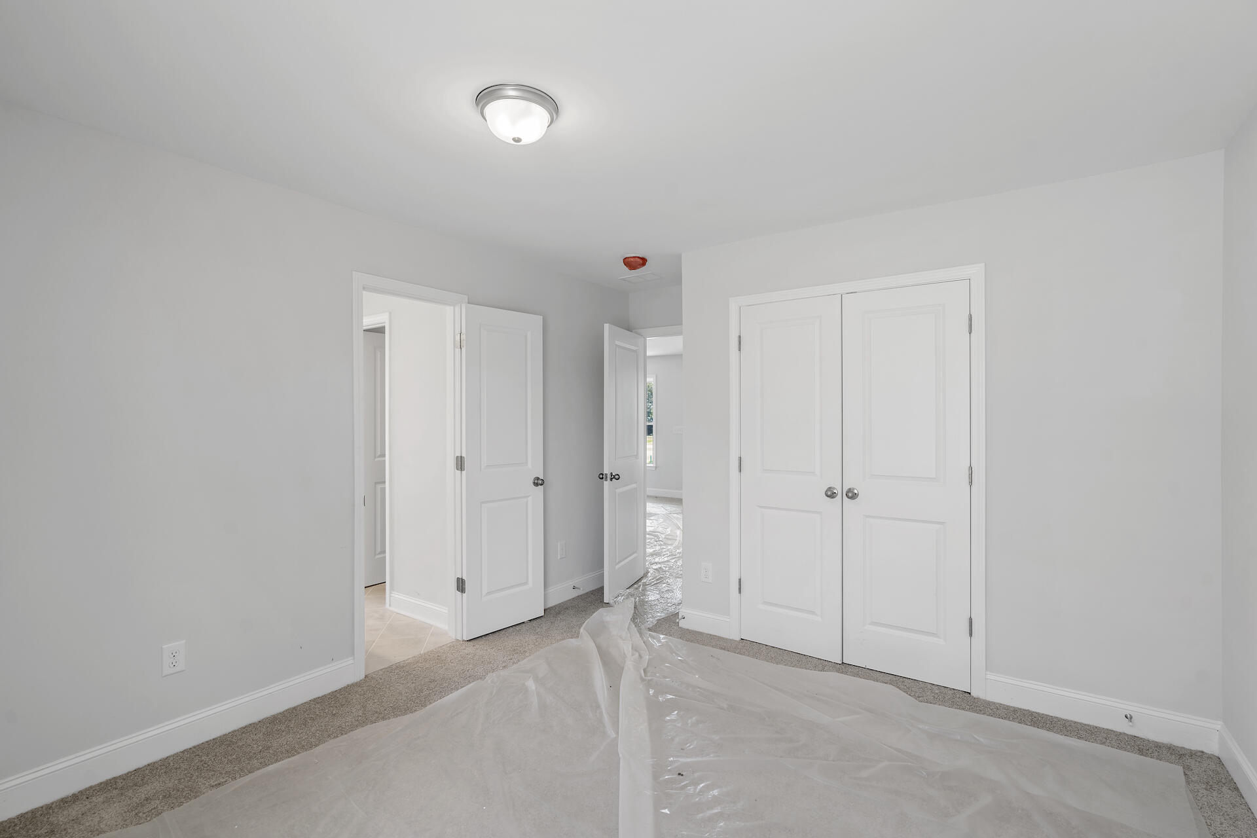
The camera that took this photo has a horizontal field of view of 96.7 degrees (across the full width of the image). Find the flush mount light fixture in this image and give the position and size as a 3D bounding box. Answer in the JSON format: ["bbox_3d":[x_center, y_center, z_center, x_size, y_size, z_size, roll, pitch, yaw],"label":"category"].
[{"bbox_3d":[-0.382,-1.016,1.930,0.277,0.118,0.277,0,0,0],"label":"flush mount light fixture"}]

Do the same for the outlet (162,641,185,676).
[{"bbox_3d":[-1.867,0.986,2.296,0.009,0.120,0.075,0,0,35],"label":"outlet"}]

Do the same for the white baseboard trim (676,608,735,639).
[{"bbox_3d":[0.487,1.301,3.580,0.371,0.135,0.016,0,0,35],"label":"white baseboard trim"}]

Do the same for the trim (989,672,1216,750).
[{"bbox_3d":[2.068,1.297,2.493,0.800,0.137,0.016,0,0,35],"label":"trim"}]

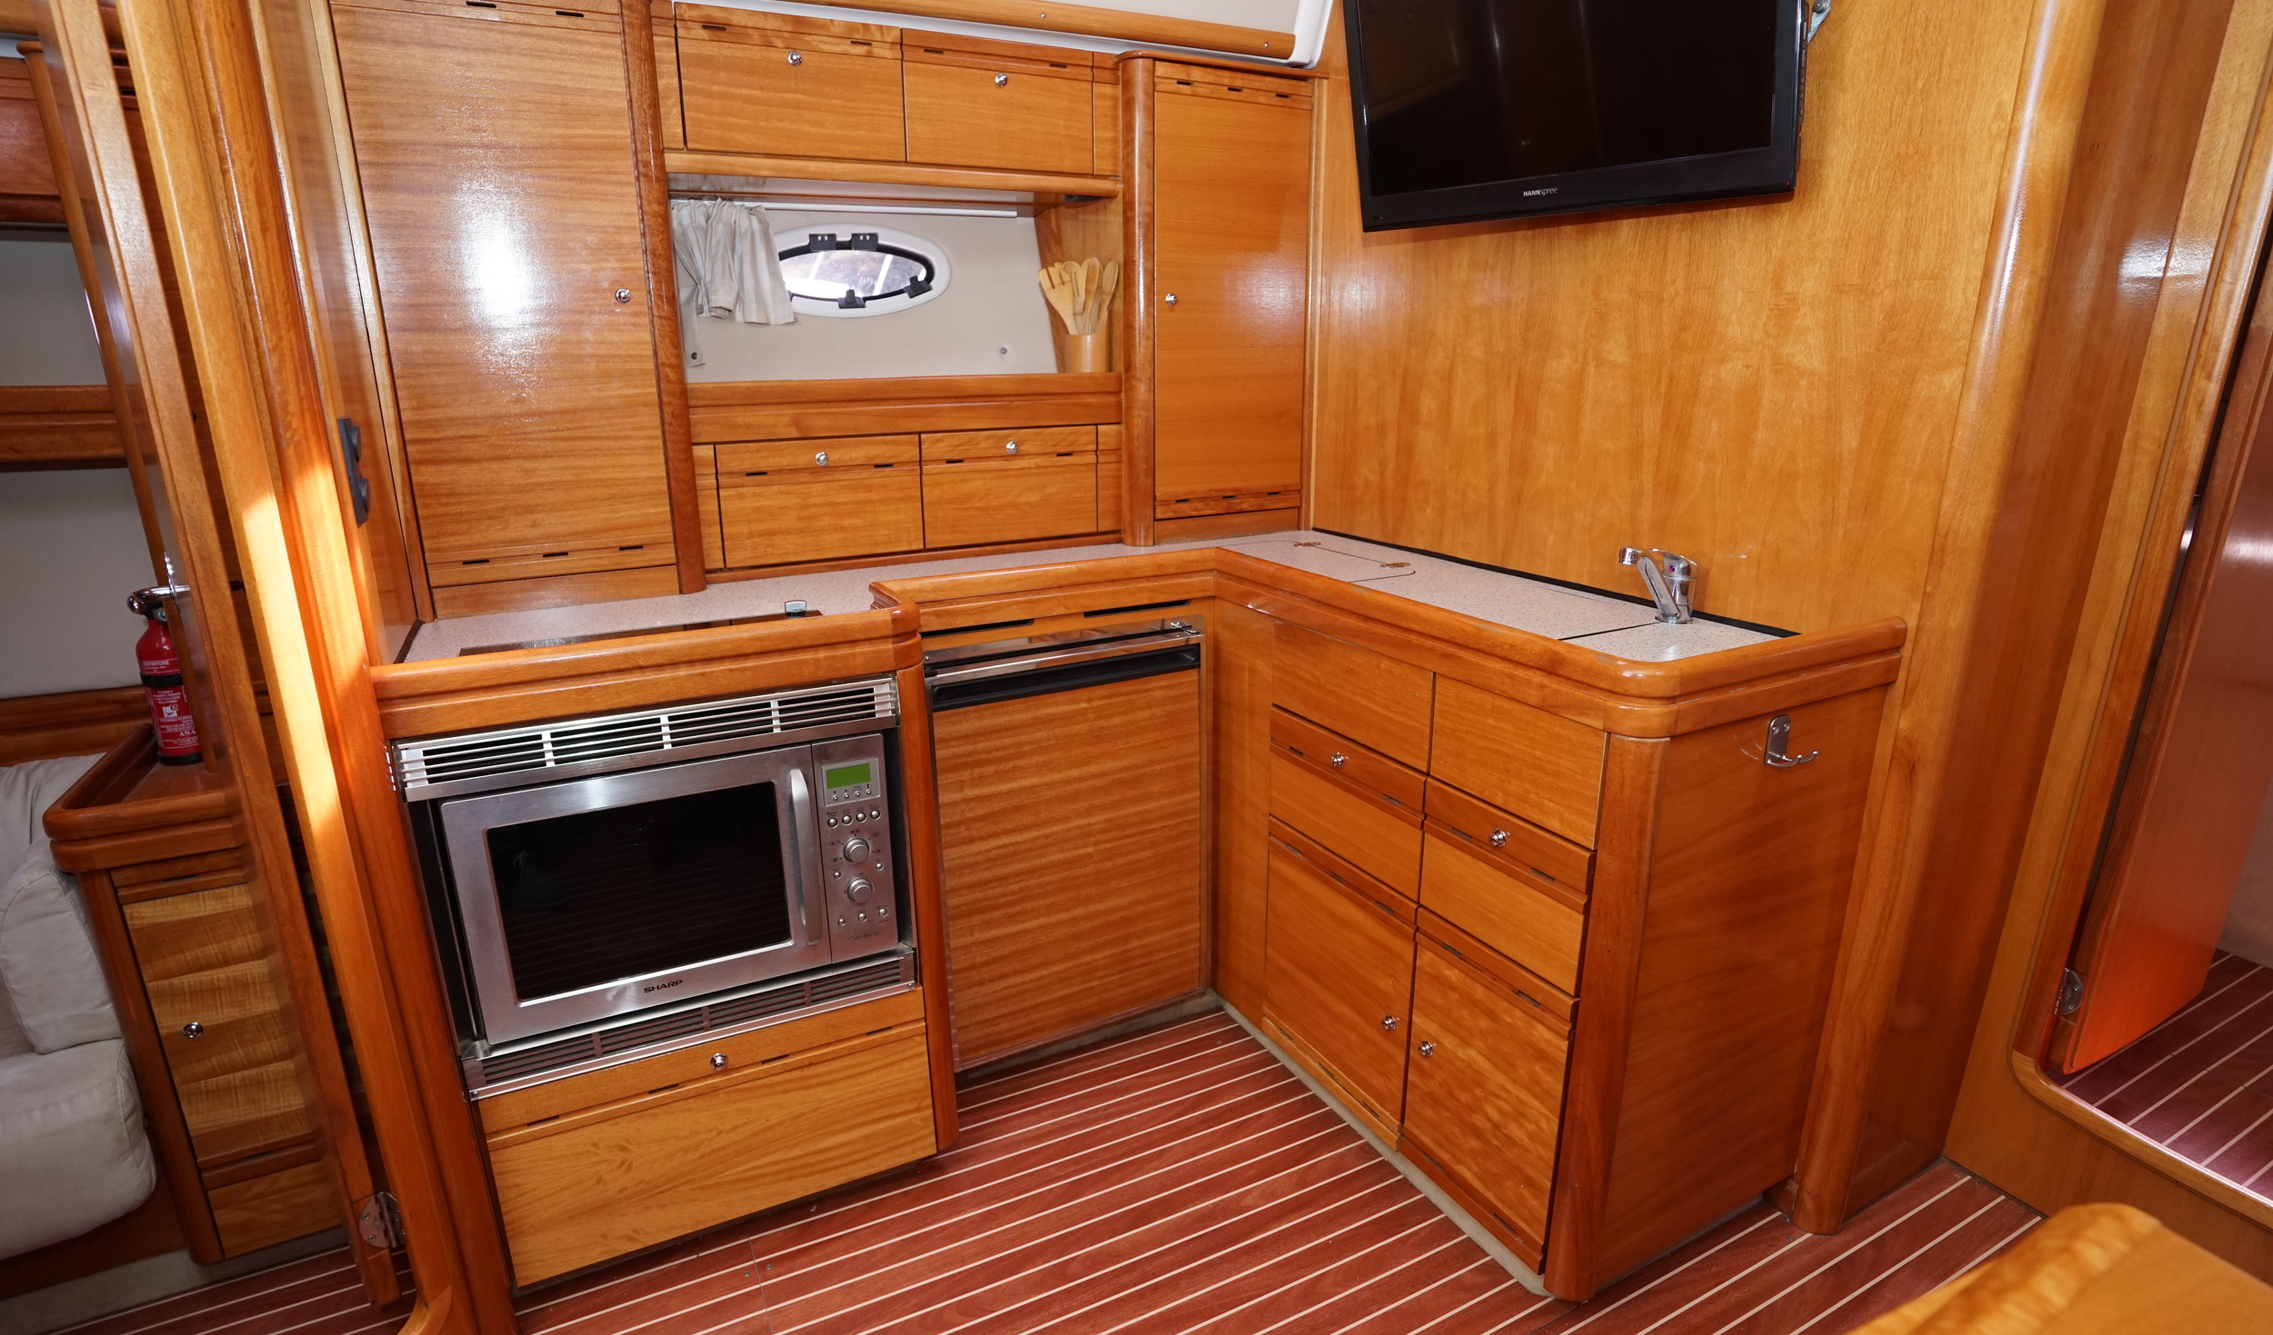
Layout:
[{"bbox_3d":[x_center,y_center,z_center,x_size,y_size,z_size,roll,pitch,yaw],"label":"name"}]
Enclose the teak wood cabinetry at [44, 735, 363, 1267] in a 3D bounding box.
[{"bbox_3d":[-1.249,0.446,1.575,0.280,0.690,0.360,-8,18,-25],"label":"teak wood cabinetry"}]

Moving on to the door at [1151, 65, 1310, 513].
[{"bbox_3d":[0.186,-0.704,2.077,0.343,0.800,0.022,-8,18,-25],"label":"door"}]

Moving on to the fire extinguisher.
[{"bbox_3d":[-1.512,0.015,1.693,0.088,0.280,0.090,-8,17,-24],"label":"fire extinguisher"}]

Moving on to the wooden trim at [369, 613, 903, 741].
[{"bbox_3d":[-0.587,-0.001,1.336,0.595,0.088,0.050,-8,18,-25],"label":"wooden trim"}]

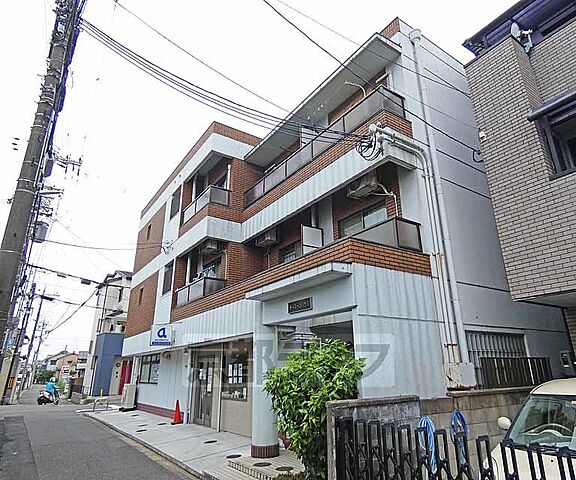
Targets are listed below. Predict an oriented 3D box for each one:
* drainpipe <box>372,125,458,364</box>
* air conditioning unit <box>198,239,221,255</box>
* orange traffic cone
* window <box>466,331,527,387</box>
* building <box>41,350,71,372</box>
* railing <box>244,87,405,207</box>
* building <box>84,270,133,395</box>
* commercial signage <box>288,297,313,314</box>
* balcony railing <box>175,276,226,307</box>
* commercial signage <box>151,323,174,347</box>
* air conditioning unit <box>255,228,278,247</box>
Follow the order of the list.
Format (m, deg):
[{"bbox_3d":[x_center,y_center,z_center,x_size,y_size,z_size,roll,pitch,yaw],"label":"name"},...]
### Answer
[{"bbox_3d":[2.333,-0.079,6.230,1.550,4.200,0.250,13,-24,-34],"label":"drainpipe"},{"bbox_3d":[-2.601,0.152,11.329,0.310,0.550,0.780,12,-24,-34],"label":"air conditioning unit"},{"bbox_3d":[-3.134,4.863,9.909,0.340,0.680,0.340,12,-24,-34],"label":"orange traffic cone"},{"bbox_3d":[4.157,2.323,6.712,2.153,0.988,0.125,12,-24,-34],"label":"window"},{"bbox_3d":[-42.377,23.358,64.000,7.200,6.400,7.200,12,-24,-34],"label":"building"},{"bbox_3d":[0.553,-1.981,9.182,0.700,0.580,5.500,12,-24,-34],"label":"railing"},{"bbox_3d":[-11.061,6.939,26.155,5.824,8.372,5.720,12,-24,-34],"label":"building"},{"bbox_3d":[0.201,1.191,6.201,0.052,0.177,0.666,12,-24,-34],"label":"commercial signage"},{"bbox_3d":[-2.775,1.705,10.850,0.660,0.570,2.400,12,-24,-34],"label":"balcony railing"},{"bbox_3d":[-3.884,2.933,10.659,0.624,0.634,0.125,12,-24,-34],"label":"commercial signage"},{"bbox_3d":[-0.742,-0.113,10.694,0.310,0.550,0.780,12,-24,-34],"label":"air conditioning unit"}]

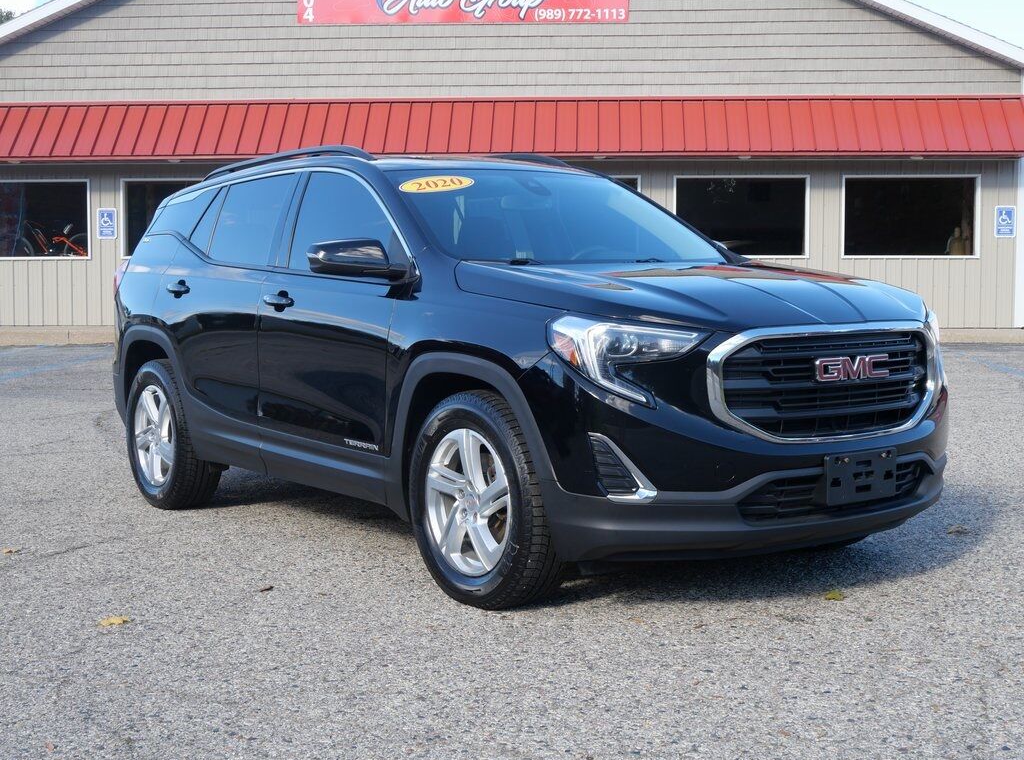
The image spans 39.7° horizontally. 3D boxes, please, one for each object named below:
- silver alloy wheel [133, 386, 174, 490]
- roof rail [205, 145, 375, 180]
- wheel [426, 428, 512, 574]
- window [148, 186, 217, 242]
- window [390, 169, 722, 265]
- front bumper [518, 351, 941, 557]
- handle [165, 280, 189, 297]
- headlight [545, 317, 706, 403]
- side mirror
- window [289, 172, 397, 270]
[{"bbox_3d":[-1.667,0.270,6.947,0.190,0.485,0.485,-3,5,-35],"label":"silver alloy wheel"},{"bbox_3d":[-1.026,-0.952,6.294,0.080,0.100,1.720,-3,5,-35],"label":"roof rail"},{"bbox_3d":[-0.081,0.401,4.735,0.190,0.485,0.485,-3,5,-35],"label":"wheel"},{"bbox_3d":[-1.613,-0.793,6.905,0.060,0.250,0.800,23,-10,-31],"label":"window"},{"bbox_3d":[0.183,-0.657,5.632,1.410,0.100,0.830,-3,35,-35],"label":"window"},{"bbox_3d":[0.916,0.216,4.676,1.830,0.650,0.660,-3,5,-35],"label":"front bumper"},{"bbox_3d":[-1.529,-0.419,6.525,0.060,0.075,0.250,-3,5,-35],"label":"handle"},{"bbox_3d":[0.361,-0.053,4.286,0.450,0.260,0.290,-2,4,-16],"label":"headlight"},{"bbox_3d":[-0.558,-0.428,5.052,0.260,0.190,0.270,-3,5,-35],"label":"side mirror"},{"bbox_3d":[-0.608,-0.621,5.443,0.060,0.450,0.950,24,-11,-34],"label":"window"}]

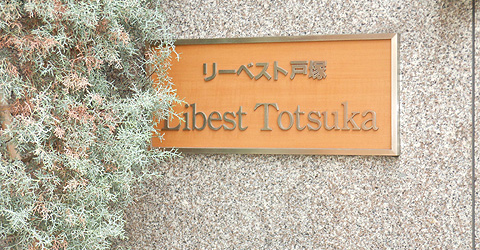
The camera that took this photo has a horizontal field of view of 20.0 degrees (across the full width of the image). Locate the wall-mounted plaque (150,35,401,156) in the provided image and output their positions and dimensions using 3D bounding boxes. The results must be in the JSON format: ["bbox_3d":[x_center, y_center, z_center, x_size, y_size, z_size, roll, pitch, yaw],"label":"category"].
[{"bbox_3d":[0.082,-0.083,3.896,0.773,0.335,0.028,0,1,23],"label":"wall-mounted plaque"}]

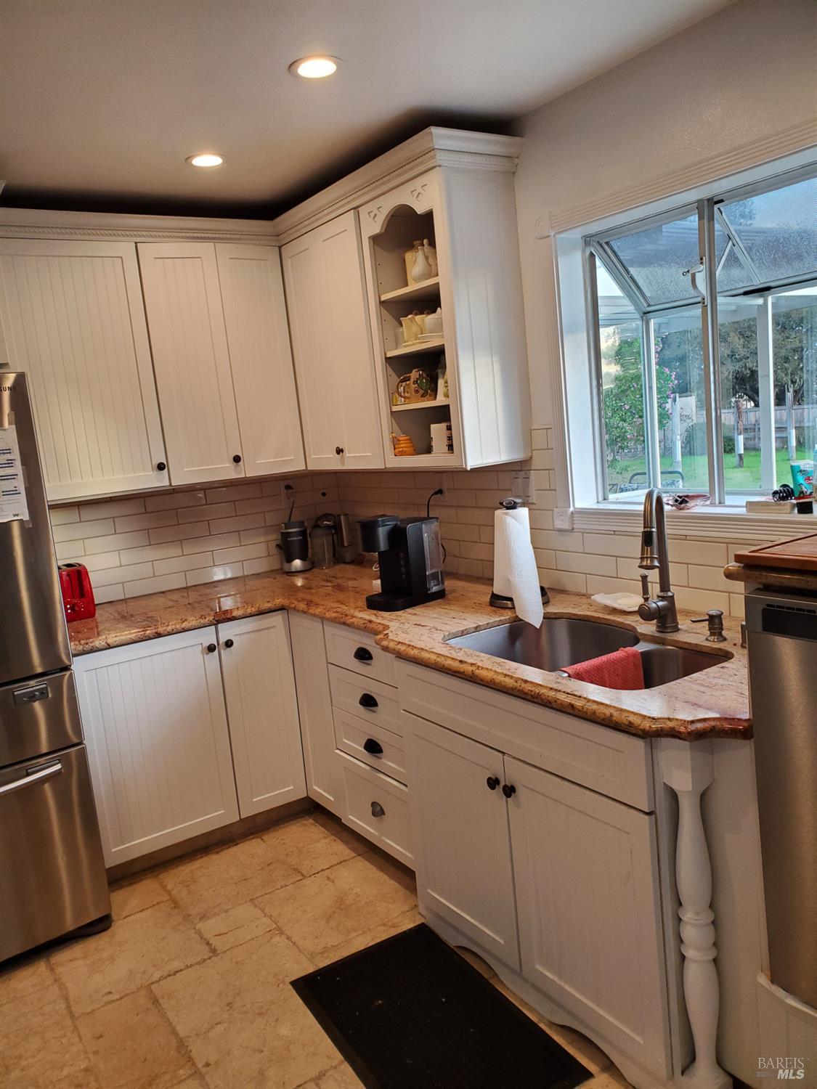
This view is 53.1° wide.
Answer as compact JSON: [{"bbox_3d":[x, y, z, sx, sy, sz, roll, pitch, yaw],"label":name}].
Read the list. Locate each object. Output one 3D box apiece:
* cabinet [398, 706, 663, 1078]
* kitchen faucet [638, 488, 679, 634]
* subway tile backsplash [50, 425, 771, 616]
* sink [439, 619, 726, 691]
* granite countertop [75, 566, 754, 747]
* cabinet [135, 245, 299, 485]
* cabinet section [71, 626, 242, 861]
[{"bbox_3d":[0.536,0.710,2.233,0.664,0.825,0.931,-11,10,-34],"label":"cabinet"},{"bbox_3d":[0.625,0.049,2.116,0.110,0.390,0.240,-1,9,27],"label":"kitchen faucet"},{"bbox_3d":[-0.240,-0.021,2.577,1.416,0.558,2.425,-11,10,-32],"label":"subway tile backsplash"},{"bbox_3d":[0.472,0.385,2.159,0.446,0.218,0.747,-11,10,-34],"label":"sink"},{"bbox_3d":[-0.173,0.290,2.542,1.445,0.058,2.600,-11,10,-32],"label":"granite countertop"},{"bbox_3d":[-0.816,-0.730,3.388,0.579,0.912,0.340,-11,10,-31],"label":"cabinet"},{"bbox_3d":[-1.075,0.715,3.252,0.529,0.784,0.592,-11,10,-33],"label":"cabinet section"}]

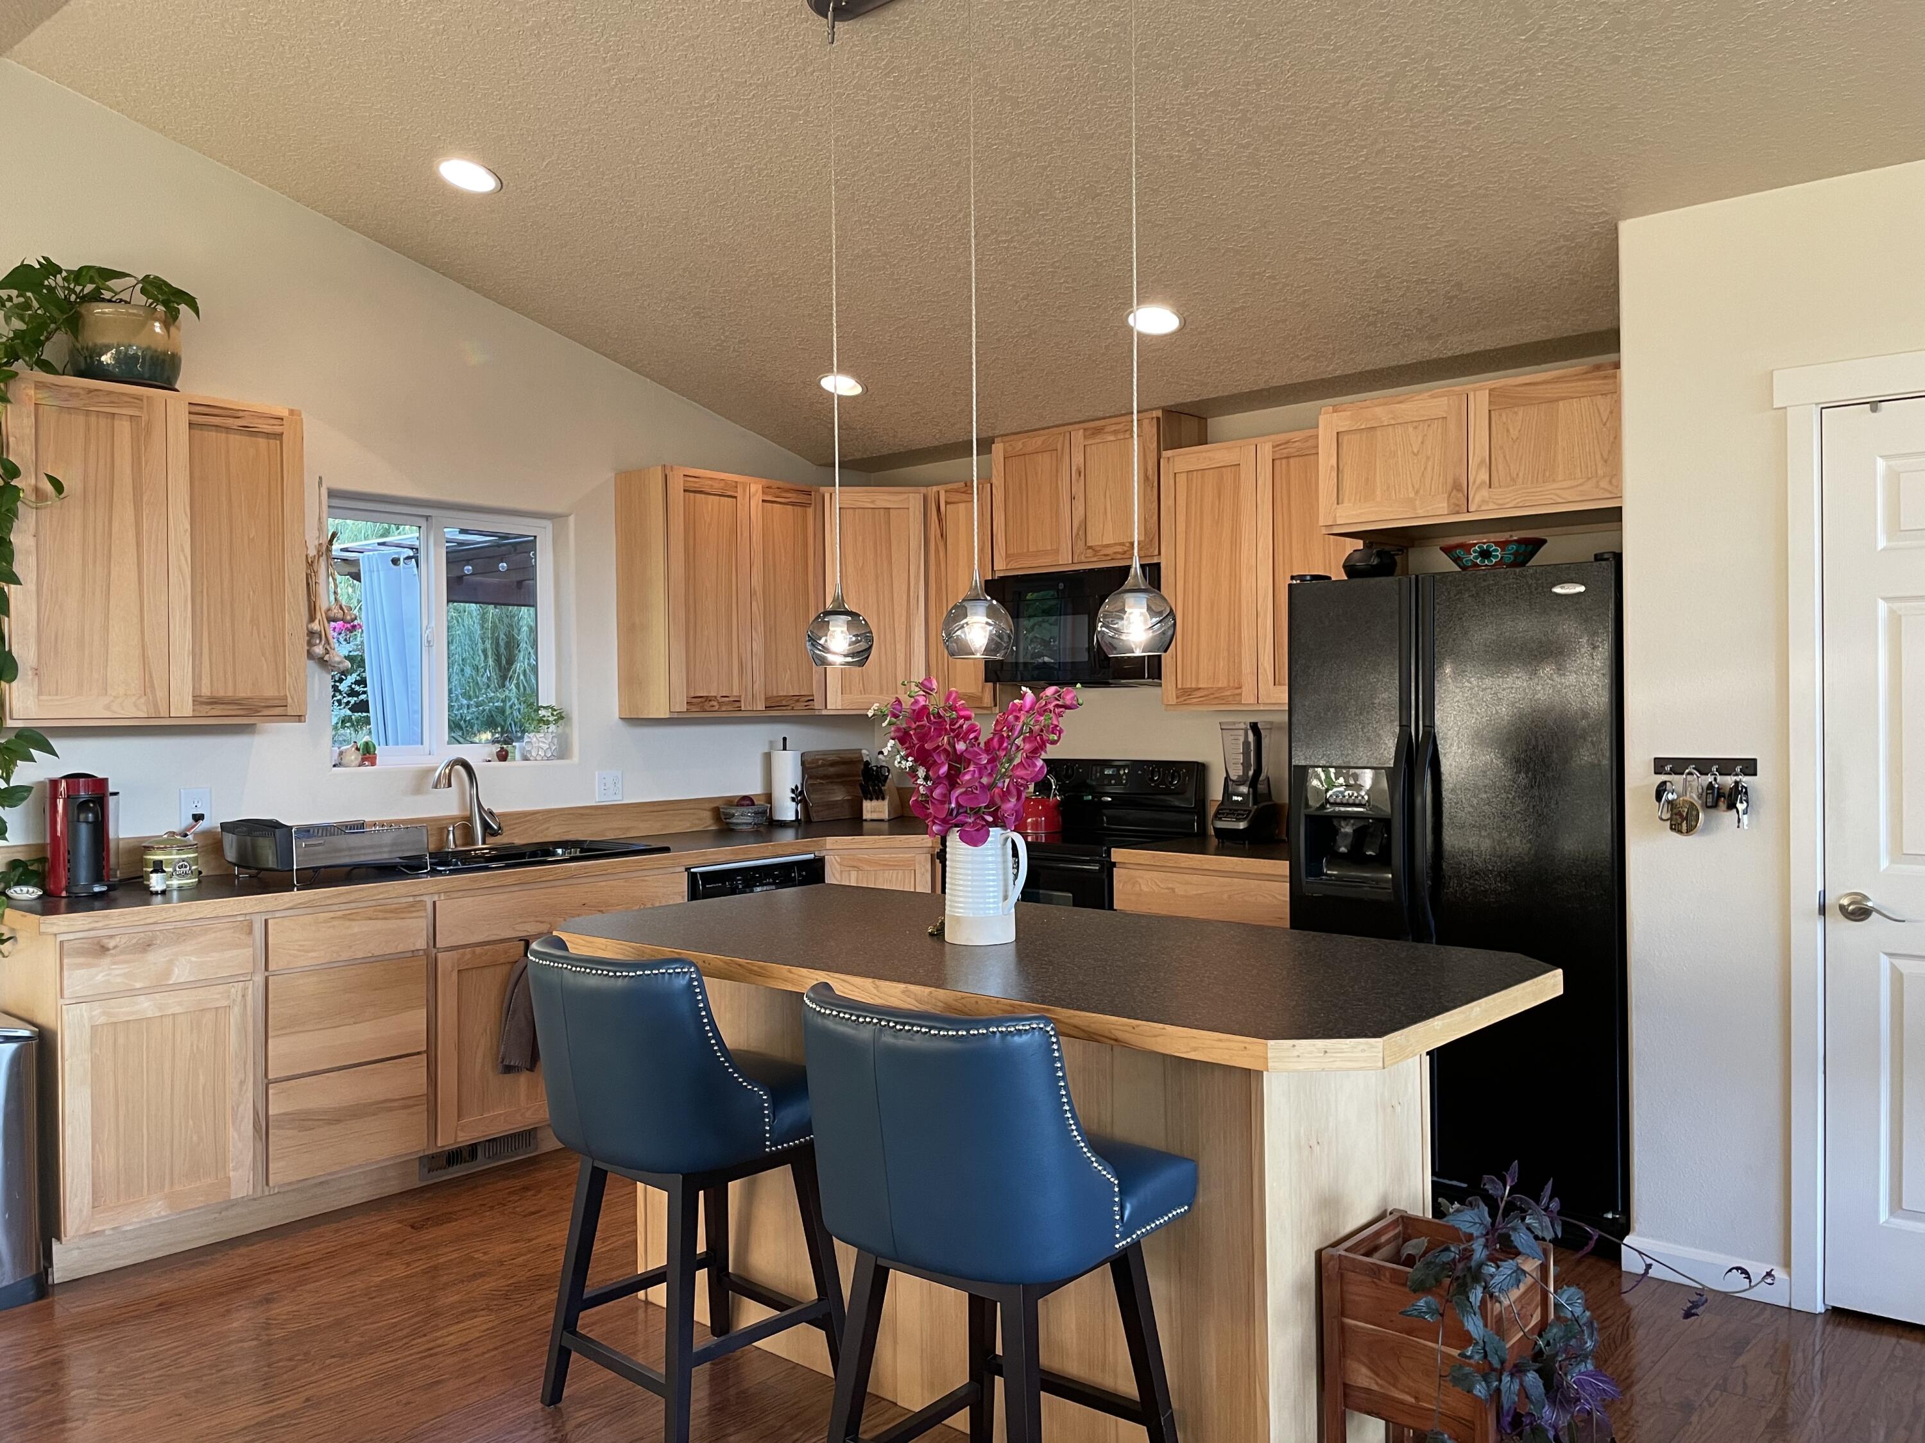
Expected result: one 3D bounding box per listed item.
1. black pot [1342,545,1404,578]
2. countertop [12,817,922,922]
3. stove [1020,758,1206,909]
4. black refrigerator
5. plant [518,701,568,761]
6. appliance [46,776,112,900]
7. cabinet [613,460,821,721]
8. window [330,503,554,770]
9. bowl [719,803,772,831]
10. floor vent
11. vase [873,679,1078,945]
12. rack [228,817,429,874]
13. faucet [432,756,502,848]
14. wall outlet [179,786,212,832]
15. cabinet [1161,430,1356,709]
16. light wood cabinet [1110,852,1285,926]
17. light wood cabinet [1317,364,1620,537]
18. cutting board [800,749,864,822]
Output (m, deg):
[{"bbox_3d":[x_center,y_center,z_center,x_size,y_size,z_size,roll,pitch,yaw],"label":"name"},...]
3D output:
[{"bbox_3d":[1.197,-0.461,4.180,0.180,0.115,0.160,0,1,42],"label":"black pot"},{"bbox_3d":[-1.158,0.455,4.778,0.960,0.040,3.420,0,1,41],"label":"countertop"},{"bbox_3d":[0.393,0.738,5.229,0.765,1.180,0.680,0,1,41],"label":"stove"},{"bbox_3d":[1.519,0.456,4.112,0.890,1.760,0.840,0,1,42],"label":"black refrigerator"},{"bbox_3d":[-1.506,0.035,5.197,0.160,0.205,0.170,0,1,41],"label":"plant"},{"bbox_3d":[-2.361,0.297,3.868,0.250,0.320,0.145,0,1,41],"label":"appliance"},{"bbox_3d":[-0.915,-0.476,5.581,0.317,0.905,0.765,0,1,42],"label":"cabinet"},{"bbox_3d":[-1.819,-0.295,4.998,0.080,0.885,0.900,0,1,41],"label":"window"},{"bbox_3d":[-0.855,0.383,5.683,0.195,0.090,0.195,-1,1,0],"label":"bowl"},{"bbox_3d":[-1.461,1.314,4.396,0.017,0.084,0.397,0,1,42],"label":"floor vent"},{"bbox_3d":[0.030,0.183,2.906,0.400,0.515,0.320,-1,1,0],"label":"vase"},{"bbox_3d":[-1.887,0.376,4.272,0.410,0.160,0.440,0,1,42],"label":"rack"},{"bbox_3d":[-1.661,0.279,4.829,0.070,0.310,0.290,0,1,17],"label":"faucet"},{"bbox_3d":[-2.283,0.264,4.308,0.012,0.128,0.088,0,1,42],"label":"wall outlet"},{"bbox_3d":[1.077,-0.491,4.894,0.754,0.905,0.320,0,1,42],"label":"cabinet"},{"bbox_3d":[0.997,0.897,4.803,0.740,0.874,0.620,0,1,42],"label":"light wood cabinet"},{"bbox_3d":[1.600,-0.754,4.235,0.907,0.378,0.600,0,1,42],"label":"light wood cabinet"},{"bbox_3d":[-0.541,0.276,6.166,0.035,0.290,0.330,-15,-9,41],"label":"cutting board"}]

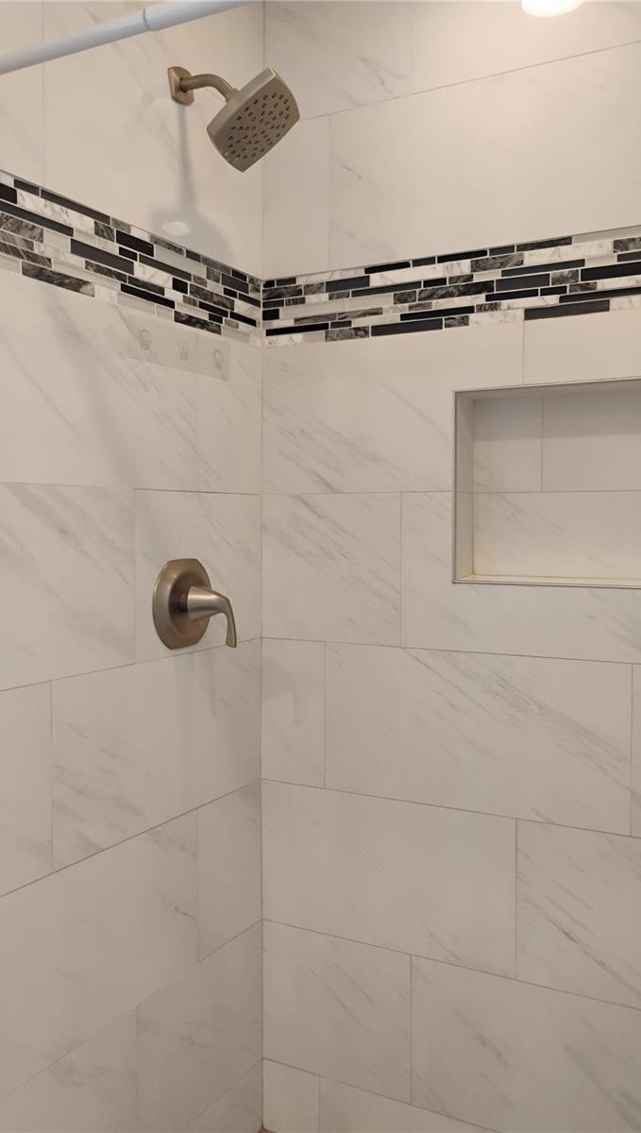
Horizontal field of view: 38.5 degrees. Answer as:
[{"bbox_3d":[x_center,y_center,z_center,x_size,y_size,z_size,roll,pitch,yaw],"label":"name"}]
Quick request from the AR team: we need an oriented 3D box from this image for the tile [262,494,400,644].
[{"bbox_3d":[0.019,0.005,1.894,0.327,0.305,0.012,1,3,29],"label":"tile"}]

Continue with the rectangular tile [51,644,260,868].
[{"bbox_3d":[-0.280,0.320,1.716,0.012,0.305,0.612,1,3,29],"label":"rectangular tile"}]

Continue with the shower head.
[{"bbox_3d":[-0.156,-0.793,1.597,0.248,0.190,0.167,1,3,28],"label":"shower head"}]

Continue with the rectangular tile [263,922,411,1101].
[{"bbox_3d":[0.031,0.919,1.917,0.347,0.303,0.012,1,3,28],"label":"rectangular tile"}]

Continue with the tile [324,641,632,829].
[{"bbox_3d":[0.280,0.316,1.755,0.608,0.303,0.012,1,3,28],"label":"tile"}]

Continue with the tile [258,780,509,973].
[{"bbox_3d":[0.124,0.616,1.853,0.557,0.303,0.012,1,3,28],"label":"tile"}]

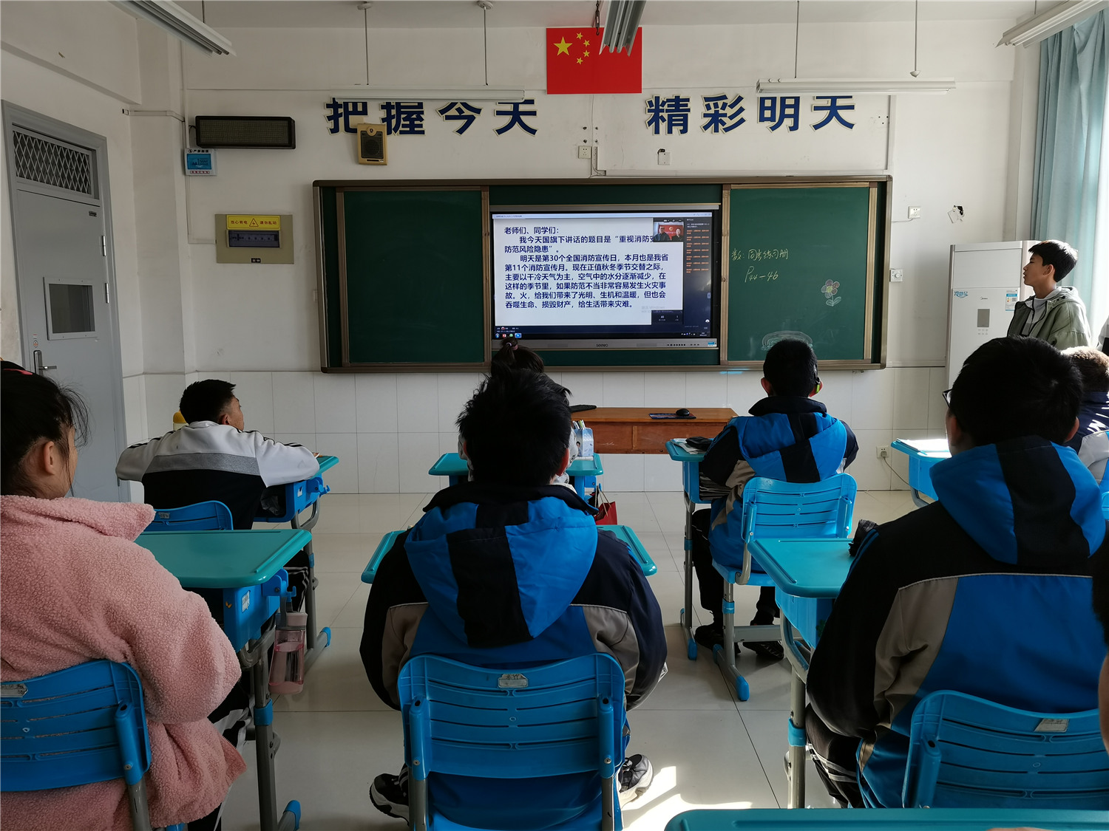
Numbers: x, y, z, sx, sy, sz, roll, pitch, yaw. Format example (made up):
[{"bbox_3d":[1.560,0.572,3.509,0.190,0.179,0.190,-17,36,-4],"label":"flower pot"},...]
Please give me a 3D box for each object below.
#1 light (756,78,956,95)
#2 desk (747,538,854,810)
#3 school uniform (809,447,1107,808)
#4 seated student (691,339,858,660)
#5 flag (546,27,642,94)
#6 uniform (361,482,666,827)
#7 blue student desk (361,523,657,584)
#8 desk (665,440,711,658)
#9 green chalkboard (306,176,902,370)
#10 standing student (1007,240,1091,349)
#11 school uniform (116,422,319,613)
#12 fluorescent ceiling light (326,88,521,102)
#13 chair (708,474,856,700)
[{"bbox_3d":[1.885,-2.069,5.593,1.230,0.085,0.130,0,7,1],"label":"light"},{"bbox_3d":[0.816,0.715,2.117,0.660,0.770,0.410,0,7,2],"label":"desk"},{"bbox_3d":[0.793,0.538,1.808,0.580,1.020,0.720,0,7,-1],"label":"school uniform"},{"bbox_3d":[0.825,0.326,3.414,0.550,1.260,0.760,0,7,1],"label":"seated student"},{"bbox_3d":[0.277,-2.460,6.219,0.660,0.440,0.015,0,7,1],"label":"flag"},{"bbox_3d":[-0.074,0.405,1.802,0.570,0.640,0.480,0,7,1],"label":"uniform"},{"bbox_3d":[-0.107,0.703,2.266,0.660,0.770,0.410,-1,7,-4],"label":"blue student desk"},{"bbox_3d":[0.811,0.524,3.781,0.650,0.775,0.500,0,7,1],"label":"desk"},{"bbox_3d":[0.337,-0.982,6.344,4.020,1.340,0.110,0,7,1],"label":"green chalkboard"},{"bbox_3d":[2.372,-0.012,4.373,0.280,1.660,0.450,-3,7,-22],"label":"standing student"},{"bbox_3d":[-1.167,0.387,3.157,0.700,0.780,0.560,0,7,1],"label":"school uniform"},{"bbox_3d":[-0.810,-2.066,5.759,1.250,0.100,0.140,0,7,1],"label":"fluorescent ceiling light"},{"bbox_3d":[0.834,0.573,3.283,0.410,0.800,0.480,0,7,1],"label":"chair"}]

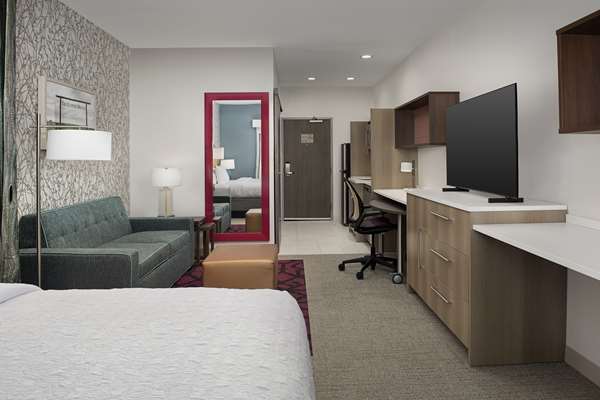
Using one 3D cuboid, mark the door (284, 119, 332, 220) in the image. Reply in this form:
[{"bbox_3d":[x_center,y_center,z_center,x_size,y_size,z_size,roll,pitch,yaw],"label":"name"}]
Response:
[{"bbox_3d":[0.140,-0.618,7.820,0.975,1.990,0.080,0,4,-1],"label":"door"}]

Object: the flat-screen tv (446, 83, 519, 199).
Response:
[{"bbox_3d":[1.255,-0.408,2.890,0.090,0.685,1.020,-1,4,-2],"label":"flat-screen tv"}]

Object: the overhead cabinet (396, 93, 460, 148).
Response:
[{"bbox_3d":[1.367,-0.846,4.460,0.283,0.497,1.320,0,4,-1],"label":"overhead cabinet"}]

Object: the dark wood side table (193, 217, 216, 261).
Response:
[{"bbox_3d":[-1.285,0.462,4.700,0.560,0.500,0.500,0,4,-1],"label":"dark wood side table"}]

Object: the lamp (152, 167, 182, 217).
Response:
[{"bbox_3d":[-1.575,-0.091,4.750,0.360,0.600,0.360,0,4,-1],"label":"lamp"}]

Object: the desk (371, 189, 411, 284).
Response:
[{"bbox_3d":[1.200,0.341,4.375,0.600,0.770,1.450,0,4,-1],"label":"desk"}]

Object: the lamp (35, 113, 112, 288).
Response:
[{"bbox_3d":[-1.393,0.215,2.415,0.520,1.470,0.390,0,4,-1],"label":"lamp"}]

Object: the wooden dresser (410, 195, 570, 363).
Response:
[{"bbox_3d":[1.249,0.422,2.965,0.550,0.900,1.330,0,4,-1],"label":"wooden dresser"}]

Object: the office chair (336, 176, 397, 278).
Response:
[{"bbox_3d":[0.752,0.258,4.200,0.640,0.980,0.640,0,4,-1],"label":"office chair"}]

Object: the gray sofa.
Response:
[{"bbox_3d":[-1.512,0.433,3.455,0.770,0.820,1.650,0,4,-1],"label":"gray sofa"}]

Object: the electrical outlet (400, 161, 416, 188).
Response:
[{"bbox_3d":[1.341,-0.303,5.030,0.200,0.360,0.120,0,4,-1],"label":"electrical outlet"}]

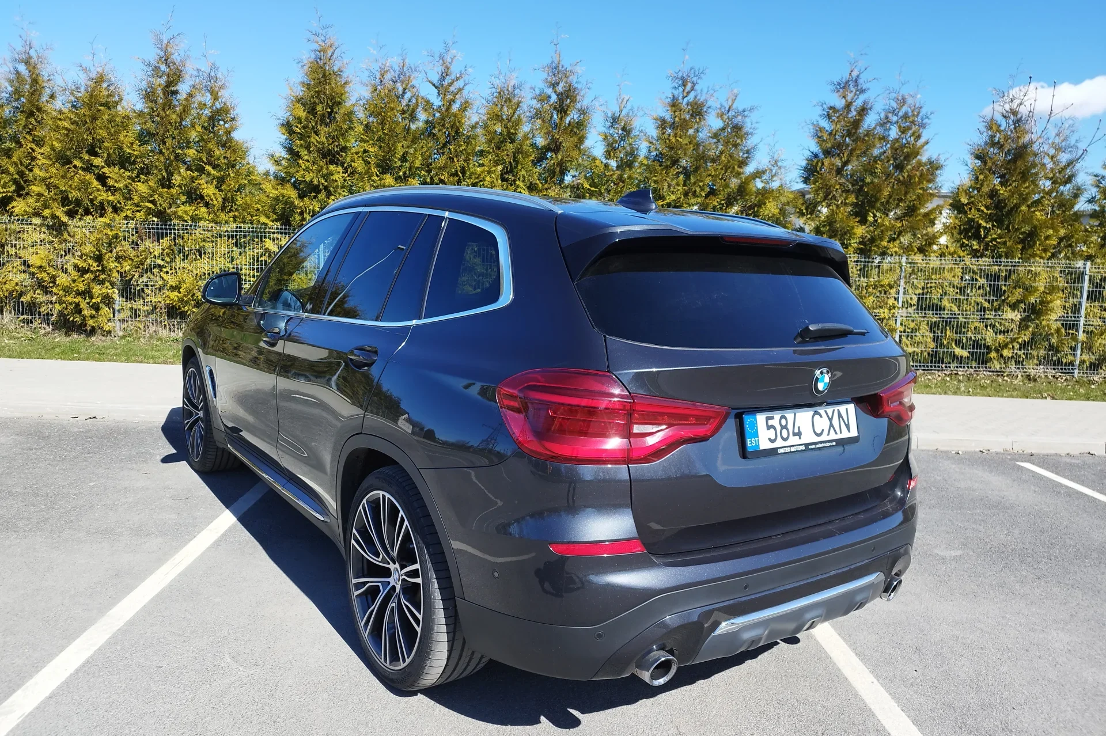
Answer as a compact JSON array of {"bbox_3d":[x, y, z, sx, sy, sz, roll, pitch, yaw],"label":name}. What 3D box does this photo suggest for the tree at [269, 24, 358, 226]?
[{"bbox_3d":[-3.244,-2.508,10.382,1.350,4.148,1.350,2,7,-5],"label":"tree"}]

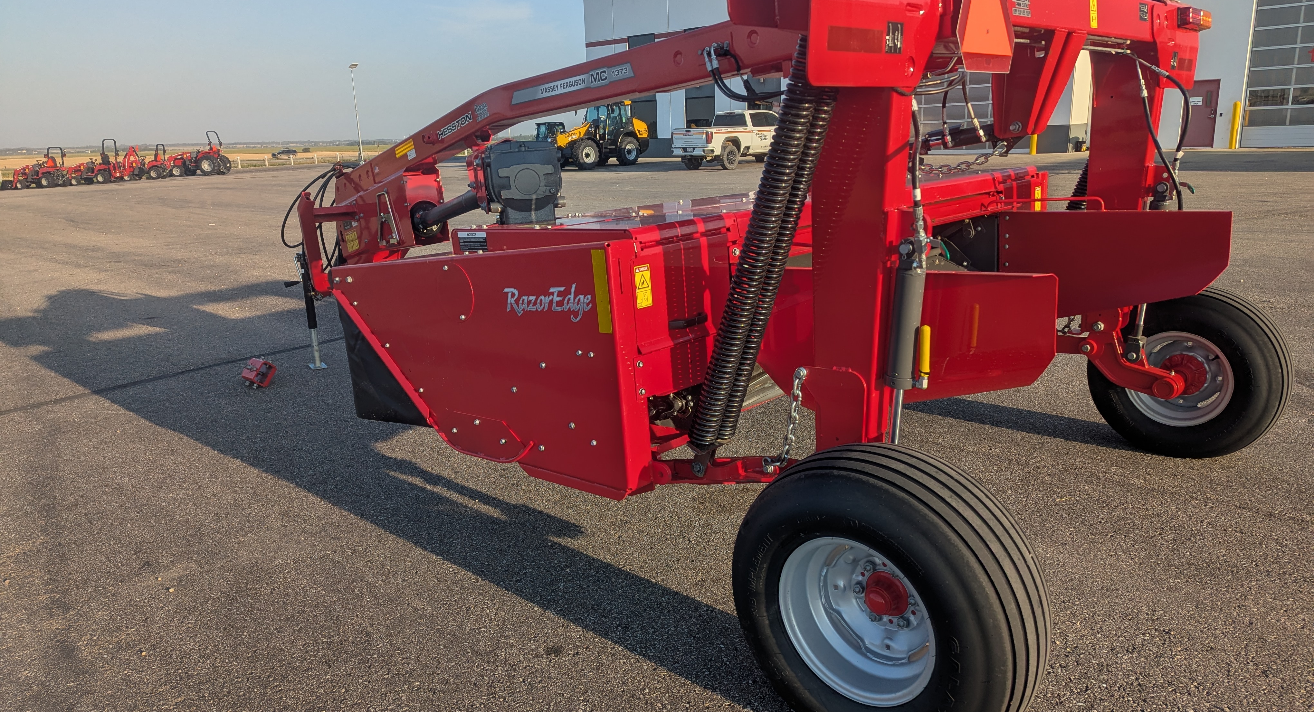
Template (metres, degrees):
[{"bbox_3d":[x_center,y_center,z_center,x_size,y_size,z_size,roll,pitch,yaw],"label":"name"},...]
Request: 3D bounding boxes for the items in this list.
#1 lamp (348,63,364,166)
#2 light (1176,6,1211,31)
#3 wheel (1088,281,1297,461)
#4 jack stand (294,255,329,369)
[{"bbox_3d":[-21.253,-17.275,65.172,0.600,6.940,0.600,-9,15,-26],"label":"lamp"},{"bbox_3d":[2.222,-1.391,3.766,0.053,0.082,0.320,11,19,43],"label":"light"},{"bbox_3d":[2.360,0.076,4.062,0.787,0.787,0.330,11,19,43],"label":"wheel"},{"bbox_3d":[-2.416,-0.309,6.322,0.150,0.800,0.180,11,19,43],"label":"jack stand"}]

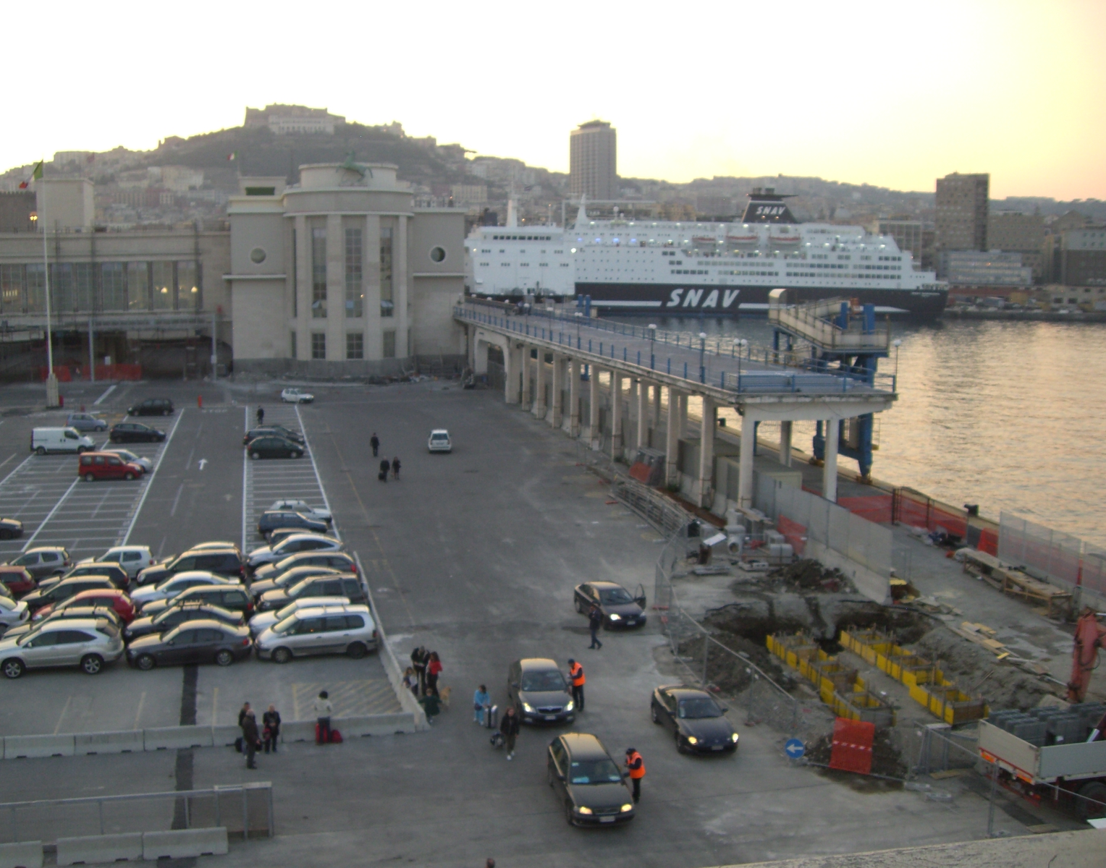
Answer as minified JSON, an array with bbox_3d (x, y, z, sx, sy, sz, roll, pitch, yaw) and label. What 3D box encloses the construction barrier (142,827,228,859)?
[{"bbox_3d":[-8.736,9.699,30.248,2.000,0.600,0.480,-1,8,-12],"label":"construction barrier"}]

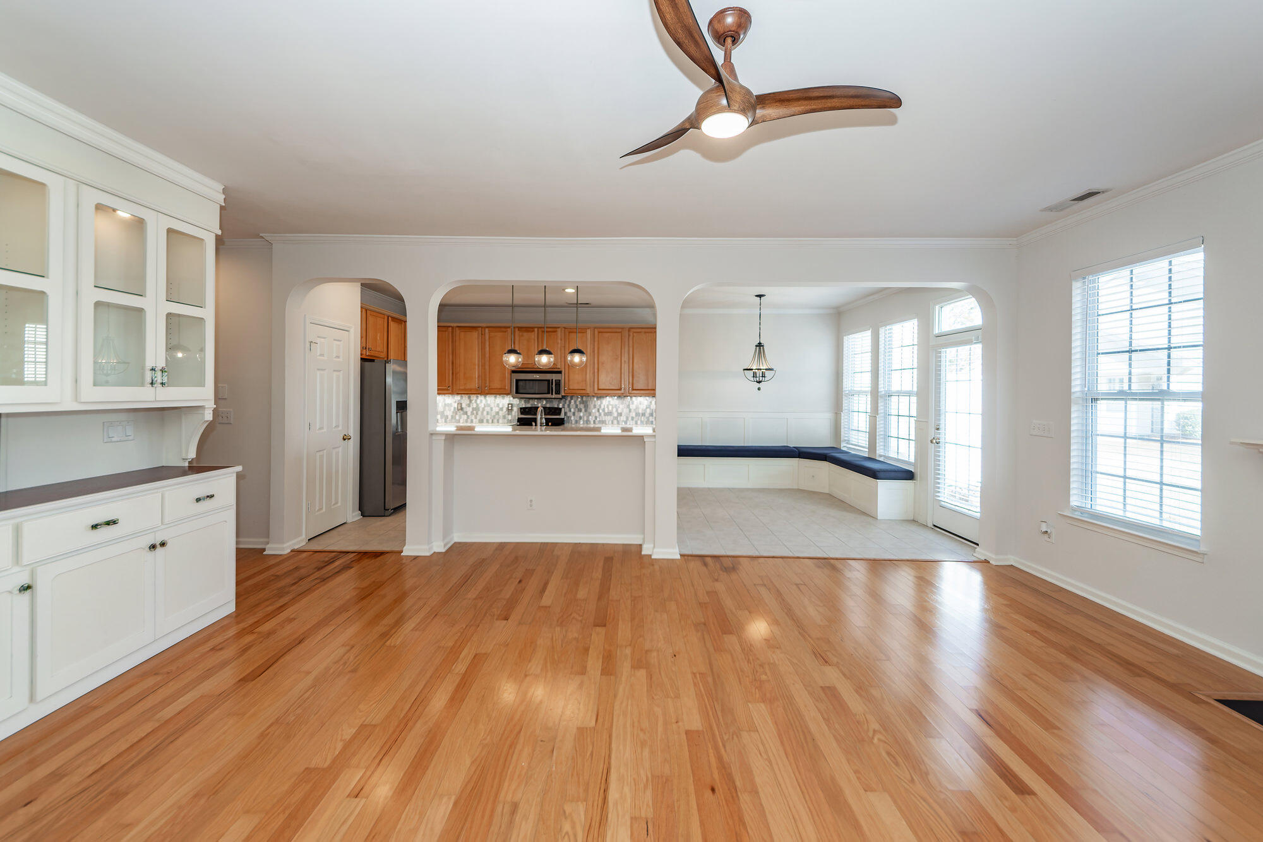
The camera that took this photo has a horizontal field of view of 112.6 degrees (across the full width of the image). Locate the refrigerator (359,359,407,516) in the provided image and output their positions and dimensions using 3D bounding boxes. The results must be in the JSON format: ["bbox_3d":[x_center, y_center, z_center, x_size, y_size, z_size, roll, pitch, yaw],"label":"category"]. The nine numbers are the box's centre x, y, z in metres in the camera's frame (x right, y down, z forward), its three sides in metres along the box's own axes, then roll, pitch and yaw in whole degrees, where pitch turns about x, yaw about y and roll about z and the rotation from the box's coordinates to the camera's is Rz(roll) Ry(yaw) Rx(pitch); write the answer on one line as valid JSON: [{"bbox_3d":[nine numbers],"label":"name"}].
[{"bbox_3d":[-3.050,0.144,5.100,0.800,1.750,0.880,1,2,1],"label":"refrigerator"}]

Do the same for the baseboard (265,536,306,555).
[{"bbox_3d":[-3.025,1.093,3.720,0.240,0.090,0.250,1,2,1],"label":"baseboard"}]

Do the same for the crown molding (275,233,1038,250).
[{"bbox_3d":[0.050,-1.500,3.520,6.280,0.100,0.090,1,2,1],"label":"crown molding"}]

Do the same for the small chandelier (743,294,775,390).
[{"bbox_3d":[1.714,-1.058,5.650,0.440,1.280,0.440,1,2,1],"label":"small chandelier"}]

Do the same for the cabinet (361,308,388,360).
[{"bbox_3d":[-3.370,-1.063,5.160,0.320,0.630,0.800,1,2,1],"label":"cabinet"}]

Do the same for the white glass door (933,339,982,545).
[{"bbox_3d":[3.260,0.200,4.180,0.060,1.960,0.780,1,2,1],"label":"white glass door"}]

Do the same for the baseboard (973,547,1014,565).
[{"bbox_3d":[3.100,1.163,3.630,0.210,0.090,0.230,1,2,1],"label":"baseboard"}]

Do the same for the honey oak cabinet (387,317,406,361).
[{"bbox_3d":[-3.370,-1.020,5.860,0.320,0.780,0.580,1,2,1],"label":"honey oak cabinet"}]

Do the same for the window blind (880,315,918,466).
[{"bbox_3d":[3.240,-0.363,5.155,0.060,1.650,0.740,1,2,1],"label":"window blind"}]

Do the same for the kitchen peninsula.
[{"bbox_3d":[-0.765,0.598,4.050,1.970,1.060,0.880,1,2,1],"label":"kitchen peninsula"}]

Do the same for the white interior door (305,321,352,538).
[{"bbox_3d":[-3.000,0.085,4.190,0.050,2.030,0.580,1,2,1],"label":"white interior door"}]

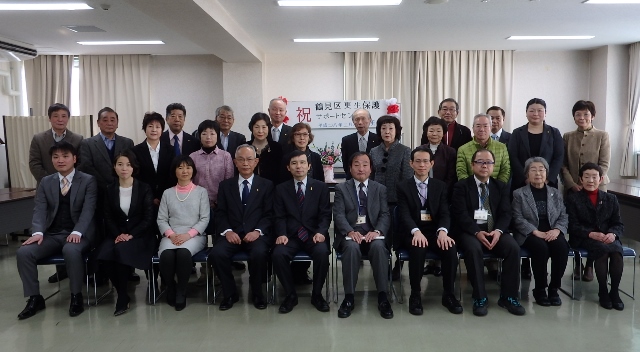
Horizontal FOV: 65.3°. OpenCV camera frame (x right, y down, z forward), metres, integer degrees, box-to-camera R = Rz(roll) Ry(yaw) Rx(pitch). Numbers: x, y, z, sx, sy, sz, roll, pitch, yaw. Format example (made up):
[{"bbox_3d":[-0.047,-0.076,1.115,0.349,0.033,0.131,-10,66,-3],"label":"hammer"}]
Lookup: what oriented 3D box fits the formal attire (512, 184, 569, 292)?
[{"bbox_3d":[1.869,0.502,4.308,0.448,0.860,0.580,0,6,7],"label":"formal attire"}]

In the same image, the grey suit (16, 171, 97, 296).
[{"bbox_3d":[-2.162,0.470,4.210,0.526,1.028,0.680,-1,6,-2],"label":"grey suit"}]

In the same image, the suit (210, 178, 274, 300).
[{"bbox_3d":[-0.653,0.488,4.207,0.520,0.980,0.620,-1,6,-2],"label":"suit"}]

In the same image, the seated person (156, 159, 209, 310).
[{"bbox_3d":[-1.147,0.442,4.269,0.447,1.251,0.640,-1,6,-2],"label":"seated person"}]

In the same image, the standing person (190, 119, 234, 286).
[{"bbox_3d":[-1.033,0.231,4.783,0.460,1.540,0.330,-1,6,-4],"label":"standing person"}]

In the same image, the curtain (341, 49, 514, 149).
[{"bbox_3d":[1.875,-1.126,8.661,2.870,2.050,0.160,0,6,1],"label":"curtain"}]

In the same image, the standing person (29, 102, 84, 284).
[{"bbox_3d":[-2.523,0.158,4.838,0.540,1.700,0.340,-2,6,-14],"label":"standing person"}]

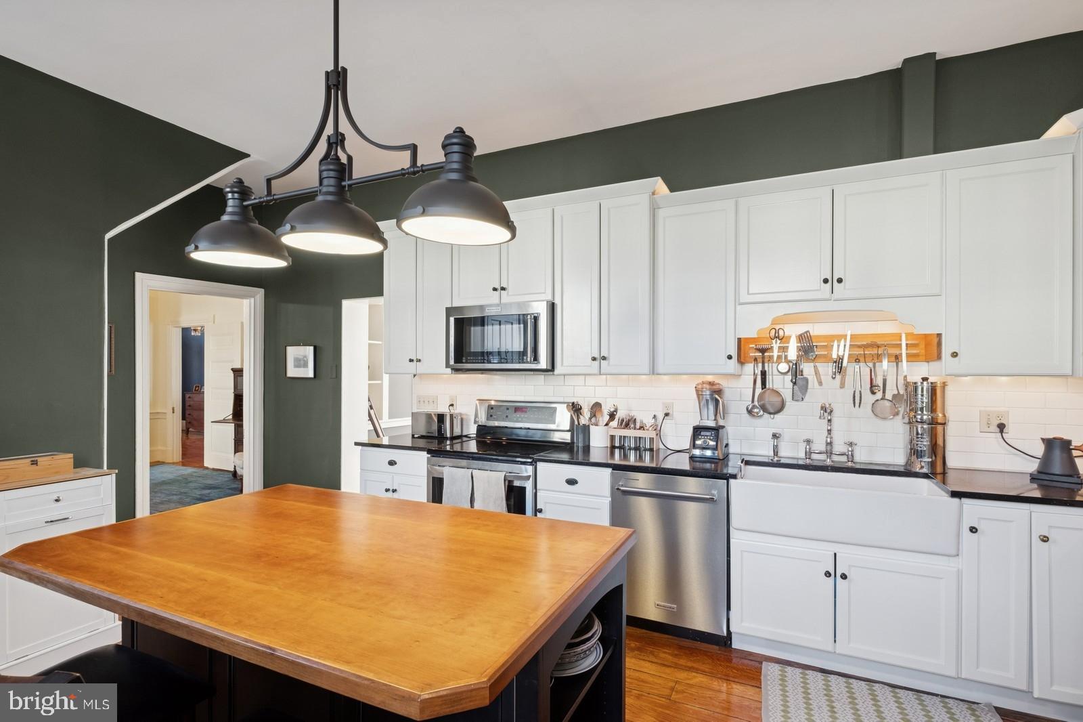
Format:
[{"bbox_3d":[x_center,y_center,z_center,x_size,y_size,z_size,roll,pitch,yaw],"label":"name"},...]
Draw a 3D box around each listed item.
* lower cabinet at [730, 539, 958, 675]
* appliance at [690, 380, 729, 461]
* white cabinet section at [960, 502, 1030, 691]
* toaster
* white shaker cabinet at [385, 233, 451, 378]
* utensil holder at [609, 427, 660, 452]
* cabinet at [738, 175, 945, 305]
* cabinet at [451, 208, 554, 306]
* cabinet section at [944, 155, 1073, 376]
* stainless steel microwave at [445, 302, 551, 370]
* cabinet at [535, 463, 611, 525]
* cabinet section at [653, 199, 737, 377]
[{"bbox_3d":[1.478,1.111,2.611,0.902,0.460,0.600,0,-1,25],"label":"lower cabinet"},{"bbox_3d":[0.980,0.337,2.995,0.200,0.438,0.215,0,0,30],"label":"appliance"},{"bbox_3d":[1.994,0.966,2.377,0.218,0.732,0.590,0,0,25],"label":"white cabinet section"},{"bbox_3d":[-0.753,0.472,3.769,0.345,0.190,0.190,0,-1,25],"label":"toaster"},{"bbox_3d":[-0.810,-0.434,3.830,0.608,1.037,0.380,0,-1,25],"label":"white shaker cabinet"},{"bbox_3d":[0.590,0.497,3.264,0.295,0.123,0.100,0,0,25],"label":"utensil holder"},{"bbox_3d":[1.556,-0.599,2.753,0.907,0.578,0.320,0,-1,25],"label":"cabinet"},{"bbox_3d":[-0.201,-0.660,3.514,0.762,0.588,0.335,0,0,25],"label":"cabinet"},{"bbox_3d":[2.174,-0.413,2.461,0.446,0.956,0.320,0,-1,25],"label":"cabinet section"},{"bbox_3d":[-0.215,-0.146,3.471,0.757,0.430,0.415,0,0,25],"label":"stainless steel microwave"},{"bbox_3d":[0.300,0.987,3.166,0.463,0.787,0.600,0,-1,25],"label":"cabinet"},{"bbox_3d":[0.925,-0.398,3.010,0.450,0.950,0.340,0,0,25],"label":"cabinet section"}]

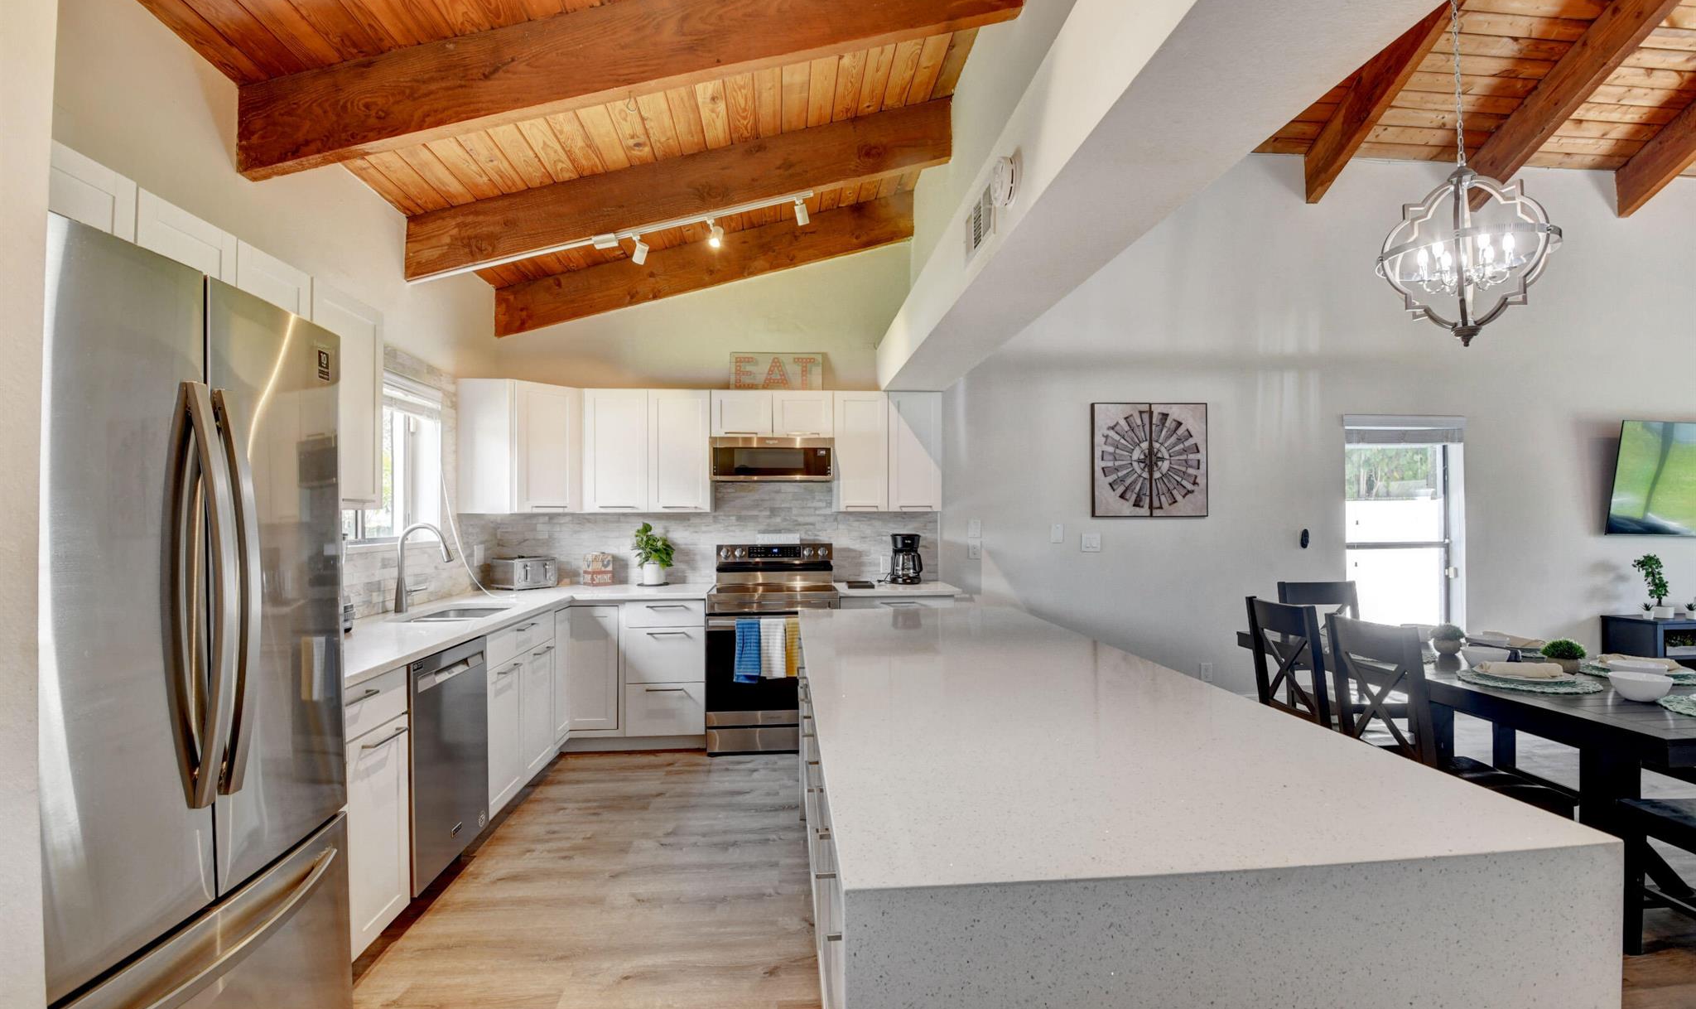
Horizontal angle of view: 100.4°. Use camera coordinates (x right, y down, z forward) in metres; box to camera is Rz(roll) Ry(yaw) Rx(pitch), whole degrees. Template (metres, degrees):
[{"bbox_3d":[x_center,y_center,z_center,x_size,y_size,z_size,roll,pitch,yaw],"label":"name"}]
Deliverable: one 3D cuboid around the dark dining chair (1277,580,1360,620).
[{"bbox_3d":[2.568,0.903,3.579,0.470,0.985,0.560,0,-1,-5],"label":"dark dining chair"}]

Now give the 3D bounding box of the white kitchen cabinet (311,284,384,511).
[{"bbox_3d":[-1.884,-0.355,2.421,0.340,0.750,0.410,0,-1,-5],"label":"white kitchen cabinet"}]

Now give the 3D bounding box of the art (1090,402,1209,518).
[{"bbox_3d":[2.096,-0.303,4.912,0.810,0.785,0.035,0,-1,-5],"label":"art"}]

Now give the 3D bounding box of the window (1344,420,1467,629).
[{"bbox_3d":[4.029,0.141,5.145,0.920,1.580,0.130,0,-1,-5],"label":"window"}]

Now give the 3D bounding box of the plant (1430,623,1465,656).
[{"bbox_3d":[2.517,0.567,2.982,0.110,0.122,0.110,0,-1,-5],"label":"plant"}]

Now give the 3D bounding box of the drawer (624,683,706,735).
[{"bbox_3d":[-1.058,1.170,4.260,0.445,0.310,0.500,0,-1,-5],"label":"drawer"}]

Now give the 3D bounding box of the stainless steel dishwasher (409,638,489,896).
[{"bbox_3d":[-1.690,0.915,2.490,0.615,0.816,0.600,0,-1,-5],"label":"stainless steel dishwasher"}]

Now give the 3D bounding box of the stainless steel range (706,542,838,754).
[{"bbox_3d":[-0.448,0.844,4.344,0.760,1.170,0.670,0,-1,-5],"label":"stainless steel range"}]

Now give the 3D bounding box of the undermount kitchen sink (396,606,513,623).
[{"bbox_3d":[-1.812,0.605,3.270,0.400,0.200,0.690,0,-1,-5],"label":"undermount kitchen sink"}]

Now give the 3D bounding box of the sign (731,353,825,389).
[{"bbox_3d":[-0.465,-0.853,4.611,0.600,0.270,0.040,0,-7,-5],"label":"sign"}]

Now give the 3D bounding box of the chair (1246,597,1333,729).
[{"bbox_3d":[2.143,0.914,3.164,0.500,0.960,0.450,0,-1,-5],"label":"chair"}]

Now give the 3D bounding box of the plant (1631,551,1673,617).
[{"bbox_3d":[5.804,0.600,5.096,0.200,0.475,0.170,0,-1,-5],"label":"plant"}]

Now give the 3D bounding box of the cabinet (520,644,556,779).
[{"bbox_3d":[-1.802,0.984,3.459,0.580,0.650,0.420,0,-1,-5],"label":"cabinet"}]

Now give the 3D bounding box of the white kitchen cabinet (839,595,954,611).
[{"bbox_3d":[0.269,0.980,4.441,0.675,0.870,0.590,0,-1,-5],"label":"white kitchen cabinet"}]

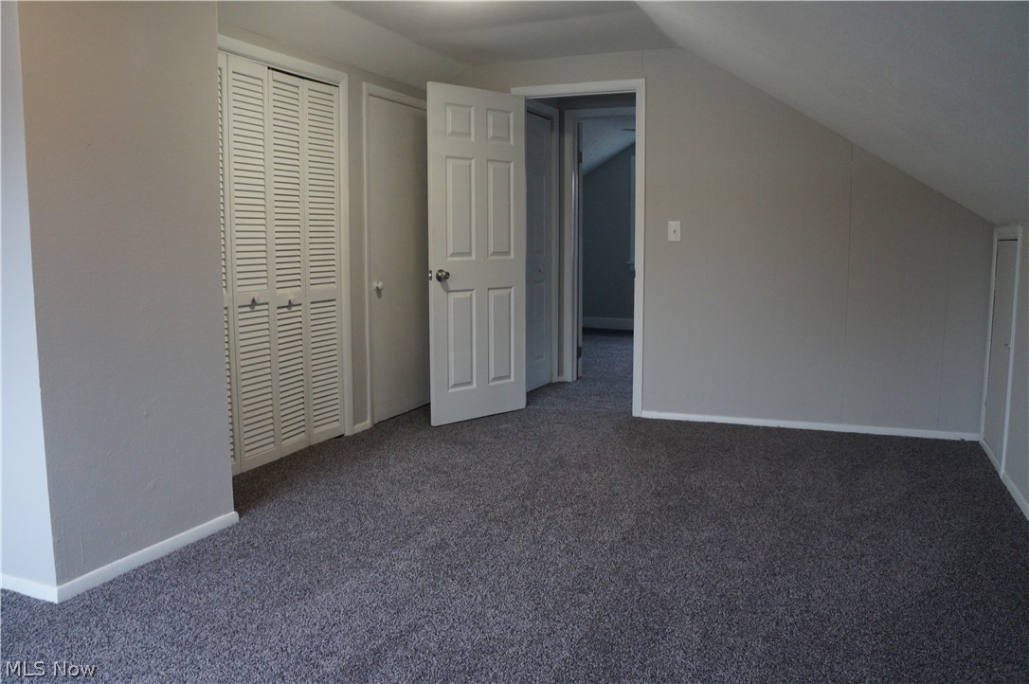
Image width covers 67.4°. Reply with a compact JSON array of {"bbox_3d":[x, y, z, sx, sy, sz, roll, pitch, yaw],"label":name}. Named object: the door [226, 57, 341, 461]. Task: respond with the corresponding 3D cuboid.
[{"bbox_3d":[-1.157,-0.382,3.930,0.040,1.925,0.850,3,7,23],"label":"door"}]

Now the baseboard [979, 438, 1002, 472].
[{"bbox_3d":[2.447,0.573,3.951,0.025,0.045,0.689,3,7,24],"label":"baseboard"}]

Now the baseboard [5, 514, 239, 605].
[{"bbox_3d":[-1.326,0.708,2.684,0.249,0.052,0.752,3,7,23],"label":"baseboard"}]

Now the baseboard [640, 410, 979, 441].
[{"bbox_3d":[1.702,0.495,4.617,1.890,0.045,0.025,2,7,20],"label":"baseboard"}]

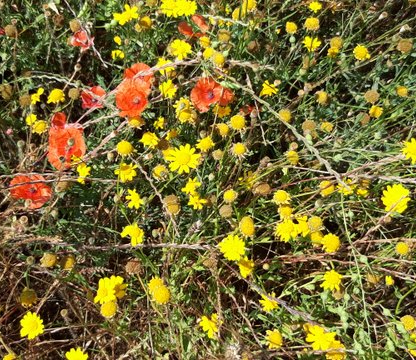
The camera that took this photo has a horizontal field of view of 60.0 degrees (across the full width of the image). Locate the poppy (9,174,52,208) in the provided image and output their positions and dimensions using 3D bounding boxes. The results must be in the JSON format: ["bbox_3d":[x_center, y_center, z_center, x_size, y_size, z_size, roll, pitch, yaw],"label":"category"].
[{"bbox_3d":[-0.280,0.019,0.570,0.066,0.028,0.066,0,57,0],"label":"poppy"}]

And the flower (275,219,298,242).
[{"bbox_3d":[0.098,0.064,0.455,0.029,0.012,0.029,-2,67,3],"label":"flower"}]

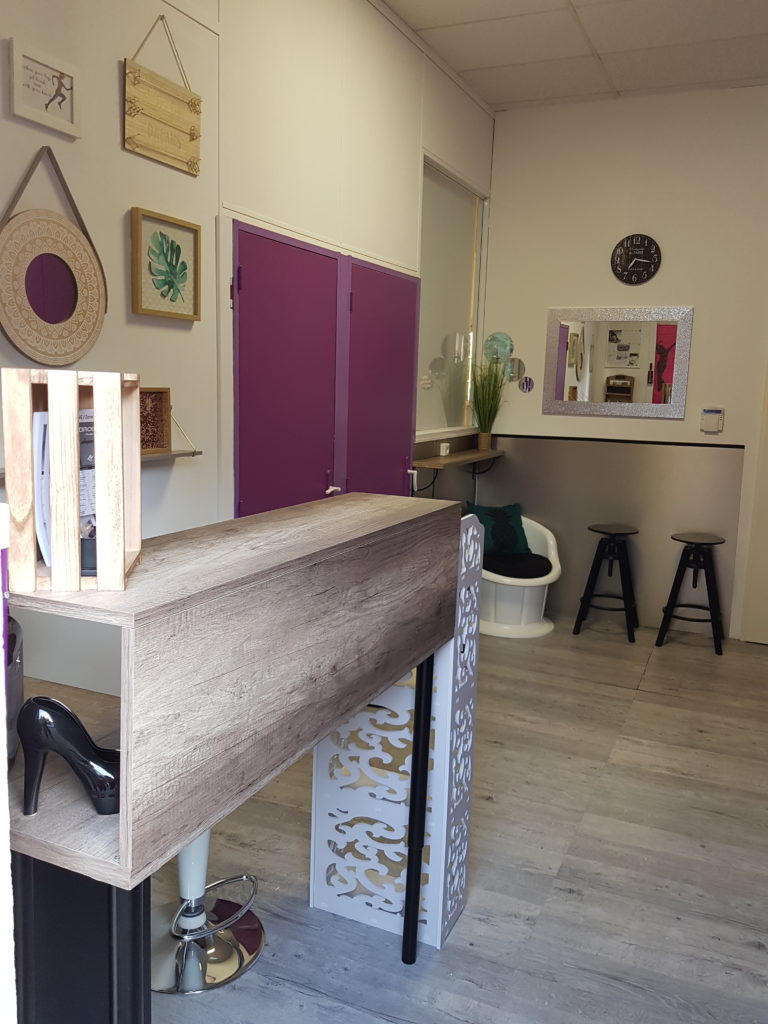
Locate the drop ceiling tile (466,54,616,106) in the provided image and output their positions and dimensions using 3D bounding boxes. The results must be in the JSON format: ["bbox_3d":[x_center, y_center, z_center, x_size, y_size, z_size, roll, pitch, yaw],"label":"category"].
[{"bbox_3d":[0.933,-2.573,4.585,0.777,0.020,0.605,7,11,26],"label":"drop ceiling tile"}]

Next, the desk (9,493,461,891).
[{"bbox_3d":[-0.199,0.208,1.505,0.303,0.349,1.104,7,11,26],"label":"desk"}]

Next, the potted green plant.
[{"bbox_3d":[0.698,-0.738,5.240,0.194,0.625,0.200,7,11,26],"label":"potted green plant"}]

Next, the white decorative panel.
[{"bbox_3d":[0.042,0.582,2.211,0.405,1.214,0.217,7,11,26],"label":"white decorative panel"}]

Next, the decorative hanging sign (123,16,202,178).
[{"bbox_3d":[-0.710,-1.354,2.478,0.022,0.429,0.330,7,11,26],"label":"decorative hanging sign"}]

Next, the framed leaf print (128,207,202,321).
[{"bbox_3d":[-0.723,-0.818,2.566,0.035,0.329,0.290,7,11,26],"label":"framed leaf print"}]

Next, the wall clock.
[{"bbox_3d":[1.578,-1.592,4.842,0.305,0.304,0.035,7,11,26],"label":"wall clock"}]

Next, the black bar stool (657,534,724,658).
[{"bbox_3d":[1.919,0.484,4.750,0.340,0.682,0.340,7,11,26],"label":"black bar stool"}]

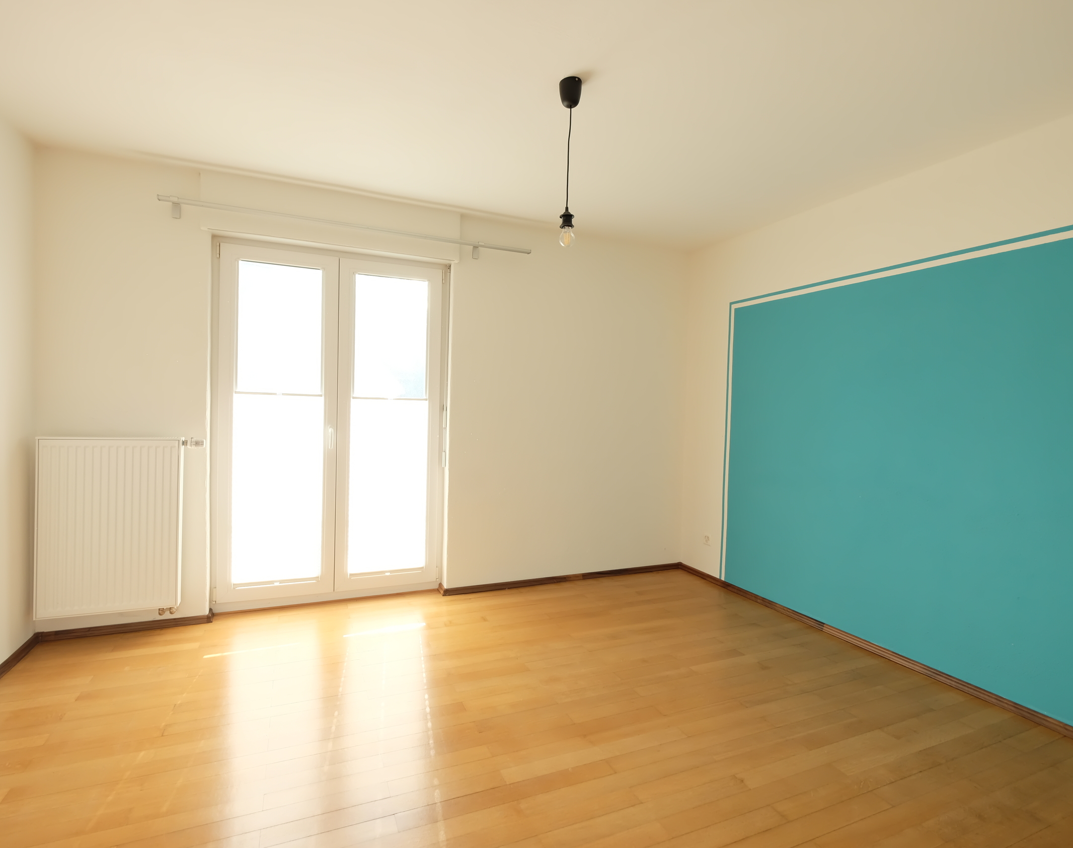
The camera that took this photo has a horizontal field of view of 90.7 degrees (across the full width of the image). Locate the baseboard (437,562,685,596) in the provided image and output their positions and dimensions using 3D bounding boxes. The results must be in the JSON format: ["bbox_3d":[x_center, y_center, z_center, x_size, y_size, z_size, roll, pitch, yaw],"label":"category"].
[{"bbox_3d":[0.269,1.135,3.917,1.945,0.047,0.025,1,2,-23],"label":"baseboard"}]

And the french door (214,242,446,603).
[{"bbox_3d":[-1.274,0.014,3.386,1.335,2.130,0.080,1,2,-23],"label":"french door"}]

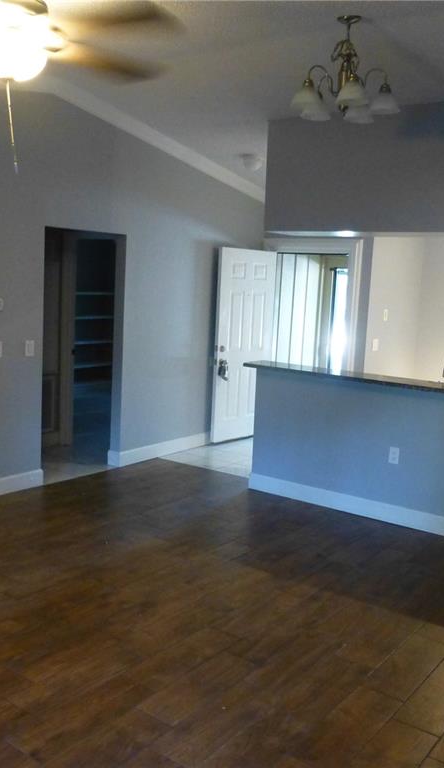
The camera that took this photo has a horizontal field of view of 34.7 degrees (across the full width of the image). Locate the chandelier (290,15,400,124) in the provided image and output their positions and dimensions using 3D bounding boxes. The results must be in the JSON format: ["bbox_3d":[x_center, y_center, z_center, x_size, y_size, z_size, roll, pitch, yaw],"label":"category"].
[{"bbox_3d":[0.682,-1.736,3.888,0.605,0.501,0.605,3,8,0],"label":"chandelier"}]

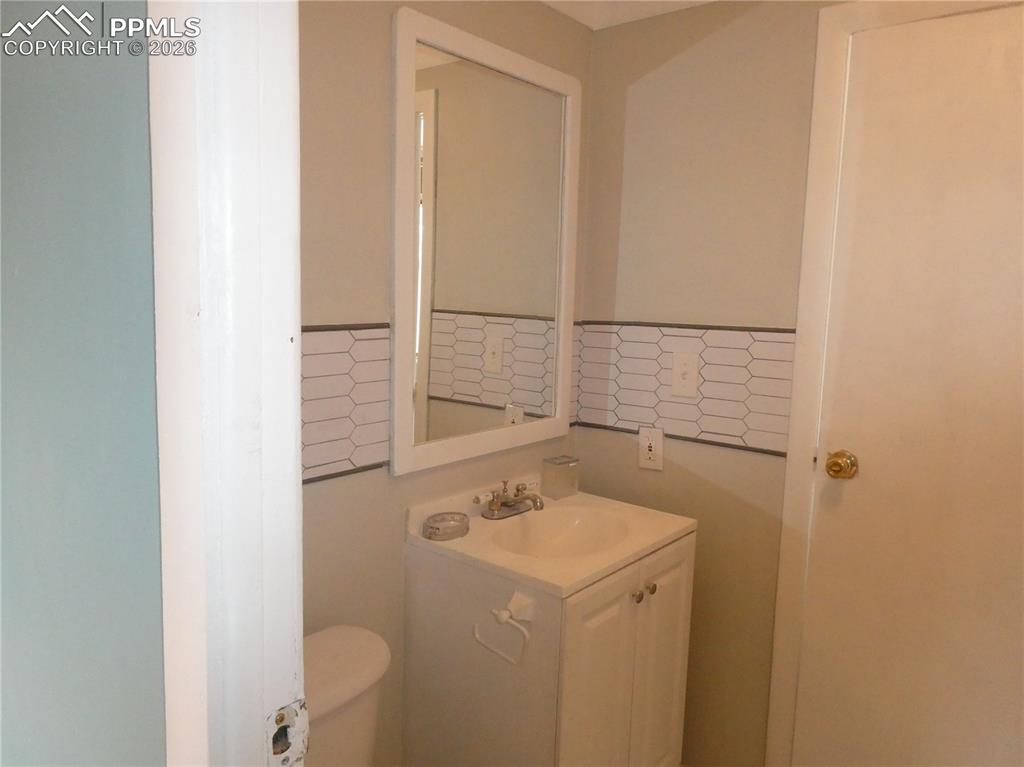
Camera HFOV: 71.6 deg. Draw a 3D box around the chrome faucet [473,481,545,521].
[{"bbox_3d":[0.025,0.295,1.797,0.147,0.080,0.245,7,10,40],"label":"chrome faucet"}]

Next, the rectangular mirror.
[{"bbox_3d":[-0.042,-0.317,1.773,0.024,0.990,0.647,7,10,40],"label":"rectangular mirror"}]

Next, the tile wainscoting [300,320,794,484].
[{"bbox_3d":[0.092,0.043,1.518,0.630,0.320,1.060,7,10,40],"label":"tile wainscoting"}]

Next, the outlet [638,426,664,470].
[{"bbox_3d":[0.386,0.183,1.976,0.074,0.118,0.010,7,10,40],"label":"outlet"}]

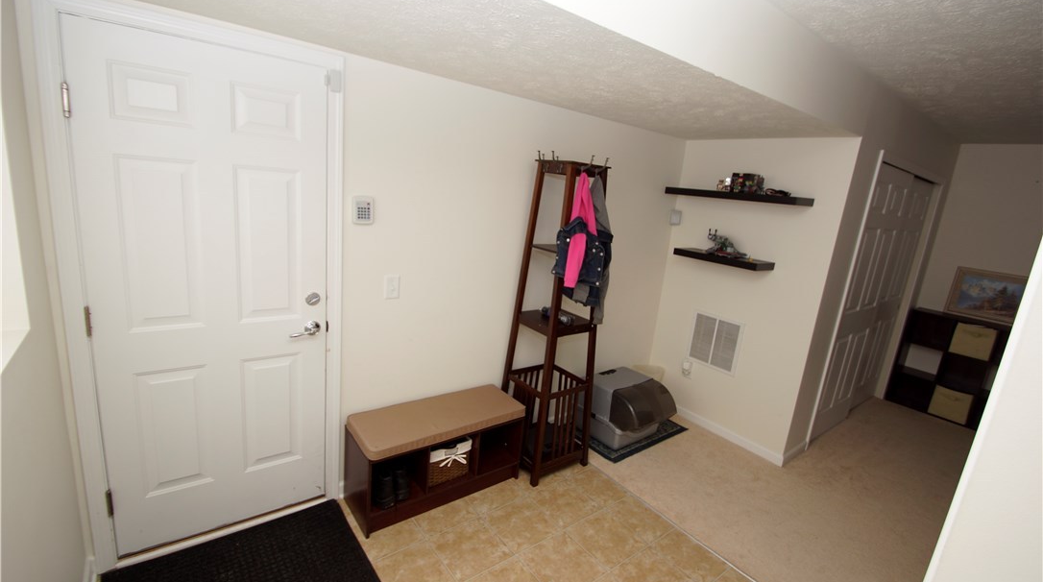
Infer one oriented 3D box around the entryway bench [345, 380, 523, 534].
[{"bbox_3d":[-0.449,0.889,2.409,0.905,0.470,0.335,-4,15,-37],"label":"entryway bench"}]

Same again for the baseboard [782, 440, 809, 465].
[{"bbox_3d":[1.971,1.167,3.115,0.430,0.085,0.014,-4,15,-37],"label":"baseboard"}]

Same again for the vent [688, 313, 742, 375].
[{"bbox_3d":[1.480,0.395,3.335,0.018,0.414,0.388,-4,15,-37],"label":"vent"}]

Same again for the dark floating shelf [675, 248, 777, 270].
[{"bbox_3d":[1.442,-0.230,3.132,0.254,0.050,0.618,-4,15,-37],"label":"dark floating shelf"}]

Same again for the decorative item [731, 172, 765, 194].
[{"bbox_3d":[1.529,-0.725,2.937,0.100,0.125,0.185,-4,15,-37],"label":"decorative item"}]

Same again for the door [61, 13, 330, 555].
[{"bbox_3d":[-1.240,0.084,1.817,0.789,2.030,0.045,-4,15,-37],"label":"door"}]

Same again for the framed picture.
[{"bbox_3d":[4.274,0.051,3.931,0.035,0.430,0.560,1,12,-38],"label":"framed picture"}]

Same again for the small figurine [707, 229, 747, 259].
[{"bbox_3d":[1.456,-0.333,3.069,0.260,0.175,0.130,16,16,39],"label":"small figurine"}]

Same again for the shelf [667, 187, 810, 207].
[{"bbox_3d":[1.480,-0.662,3.043,0.254,0.050,0.920,-4,15,-37],"label":"shelf"}]

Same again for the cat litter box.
[{"bbox_3d":[0.782,0.858,3.237,0.510,0.400,0.490,-4,15,-37],"label":"cat litter box"}]

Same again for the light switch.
[{"bbox_3d":[-0.659,-0.020,2.207,0.077,0.123,0.010,-4,15,-37],"label":"light switch"}]

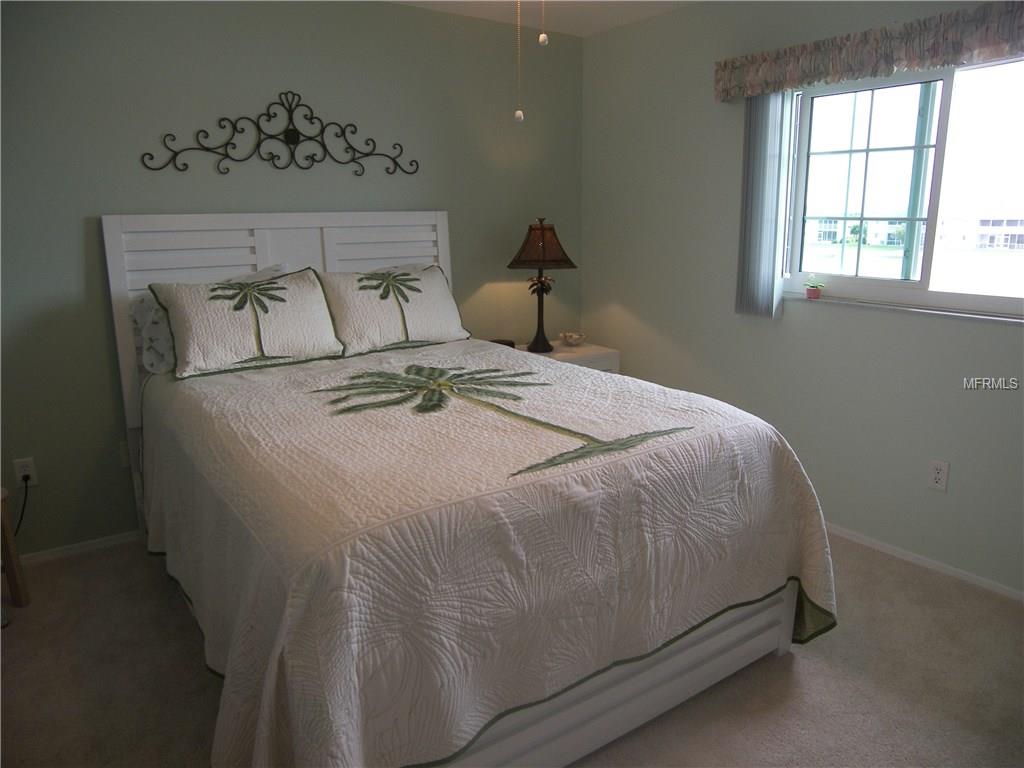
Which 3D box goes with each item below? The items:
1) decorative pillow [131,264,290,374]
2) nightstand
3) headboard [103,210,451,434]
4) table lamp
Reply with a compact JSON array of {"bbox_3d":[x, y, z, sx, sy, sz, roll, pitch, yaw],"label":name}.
[{"bbox_3d":[-1.251,-0.286,3.062,0.660,0.440,0.180,-10,-6,-34],"label":"decorative pillow"},{"bbox_3d":[0.229,0.128,4.151,0.610,0.660,0.460,-10,16,-34],"label":"nightstand"},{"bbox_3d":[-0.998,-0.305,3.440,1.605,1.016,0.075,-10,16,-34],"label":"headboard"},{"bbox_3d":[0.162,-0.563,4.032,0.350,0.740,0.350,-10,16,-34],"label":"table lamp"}]

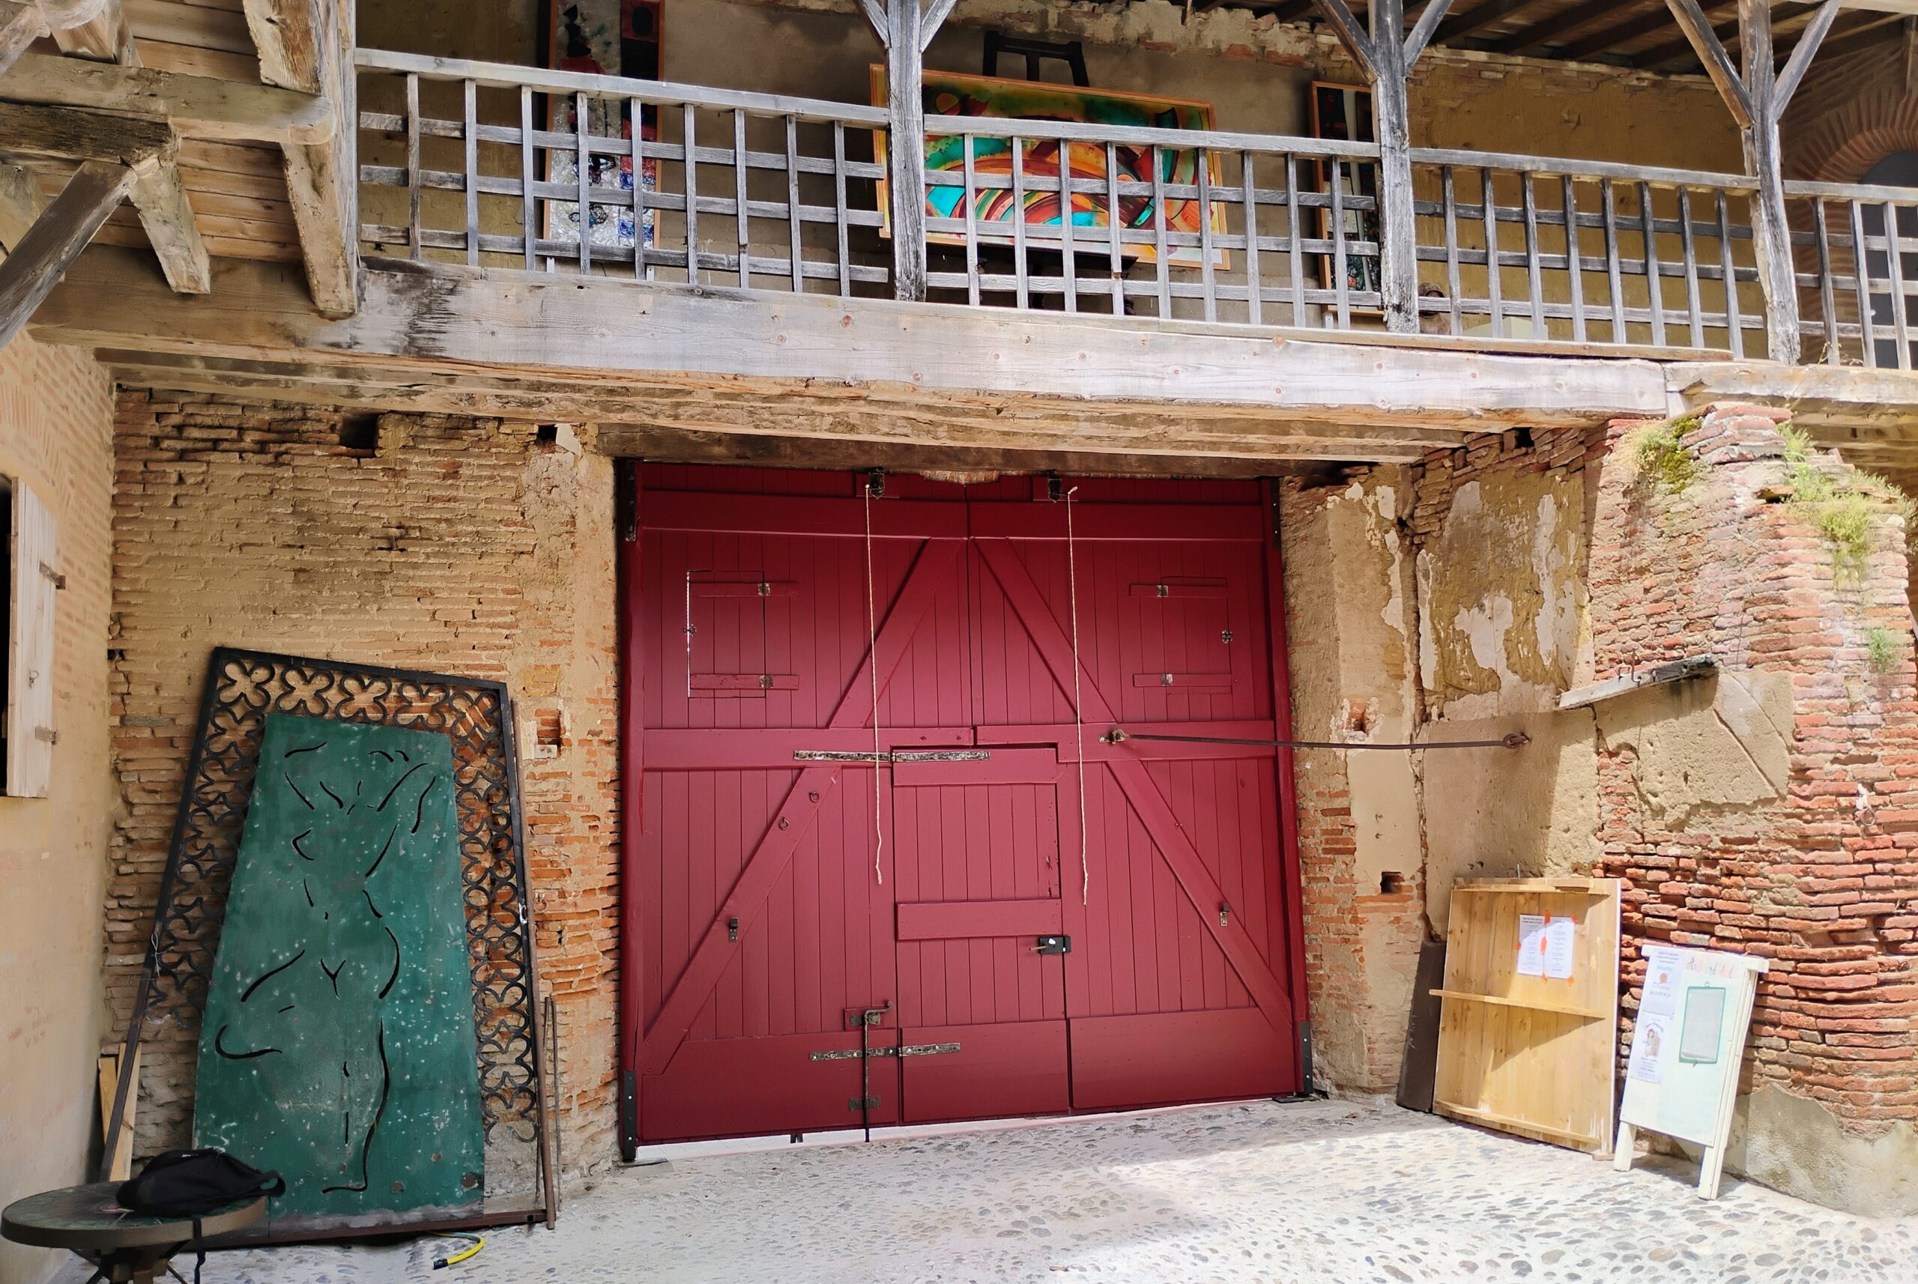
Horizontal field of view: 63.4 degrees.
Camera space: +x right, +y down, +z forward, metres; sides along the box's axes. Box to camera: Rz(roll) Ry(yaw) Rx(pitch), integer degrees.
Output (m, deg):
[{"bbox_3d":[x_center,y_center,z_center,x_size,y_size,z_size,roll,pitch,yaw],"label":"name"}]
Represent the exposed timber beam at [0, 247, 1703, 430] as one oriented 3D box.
[{"bbox_3d":[0.005,-1.355,7.183,7.557,0.370,0.300,0,-6,-16],"label":"exposed timber beam"}]

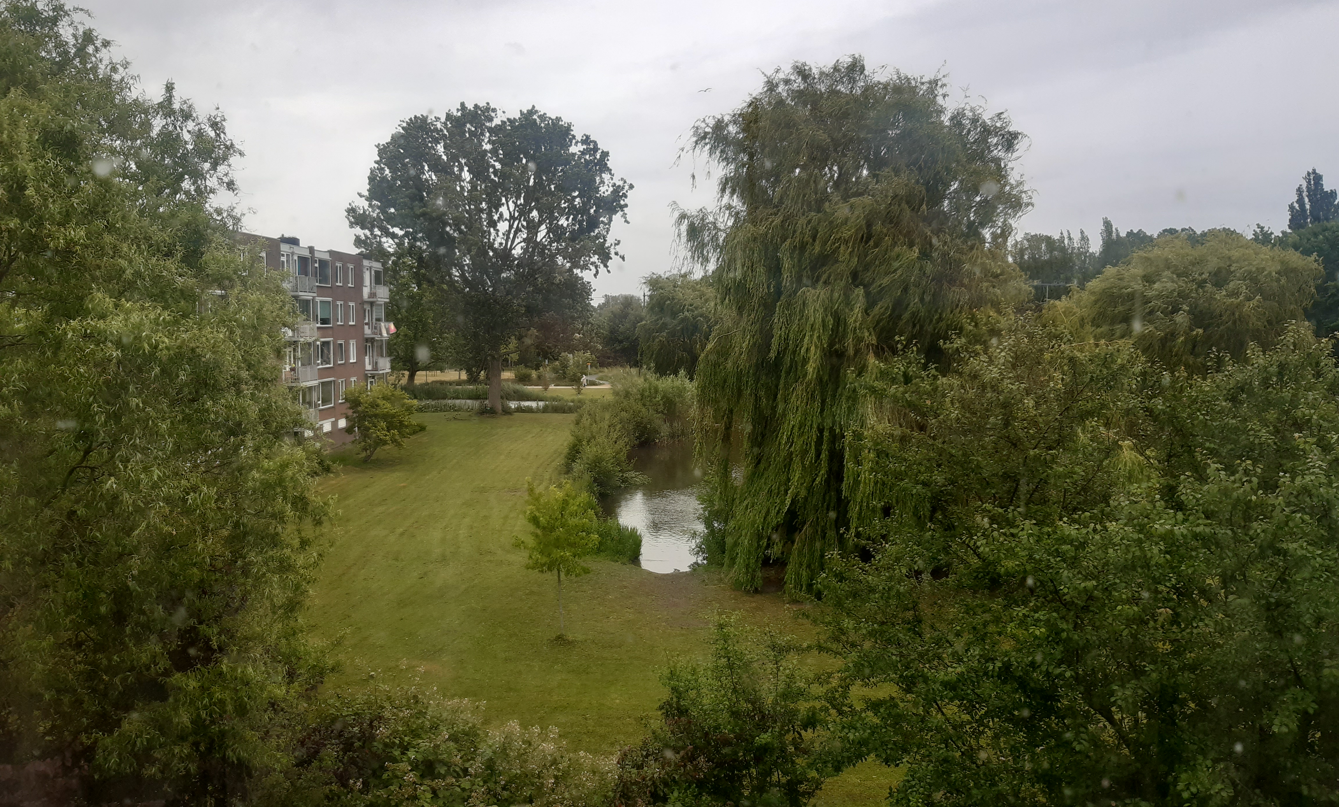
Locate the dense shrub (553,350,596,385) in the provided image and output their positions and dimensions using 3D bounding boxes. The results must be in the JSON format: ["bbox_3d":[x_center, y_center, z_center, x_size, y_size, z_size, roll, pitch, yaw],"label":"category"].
[{"bbox_3d":[-14.374,-5.428,151.026,6.300,5.200,5.500,0,4,-5],"label":"dense shrub"}]

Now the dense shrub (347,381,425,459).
[{"bbox_3d":[-18.436,1.227,65.283,5.200,5.000,4.800,-1,5,-16],"label":"dense shrub"}]

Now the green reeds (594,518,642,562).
[{"bbox_3d":[-1.928,5.341,39.021,1.900,1.200,2.400,0,4,-3],"label":"green reeds"}]

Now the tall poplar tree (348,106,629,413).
[{"bbox_3d":[-17.448,-13.603,97.246,26.000,29.500,24.000,-1,4,-10],"label":"tall poplar tree"}]

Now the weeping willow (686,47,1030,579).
[{"bbox_3d":[7.013,-3.357,37.353,12.500,18.400,12.000,1,4,11],"label":"weeping willow"}]

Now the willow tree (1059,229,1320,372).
[{"bbox_3d":[30.830,-2.928,59.939,14.300,14.500,14.020,3,5,27],"label":"willow tree"}]

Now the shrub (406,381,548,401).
[{"bbox_3d":[-23.648,-1.297,121.254,16.800,2.300,3.500,0,4,0],"label":"shrub"}]

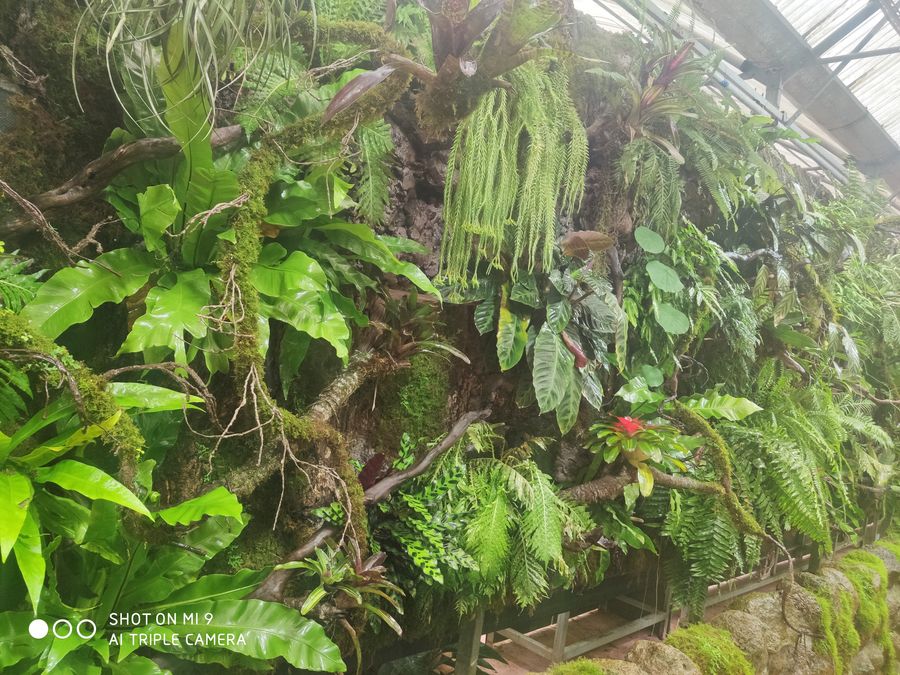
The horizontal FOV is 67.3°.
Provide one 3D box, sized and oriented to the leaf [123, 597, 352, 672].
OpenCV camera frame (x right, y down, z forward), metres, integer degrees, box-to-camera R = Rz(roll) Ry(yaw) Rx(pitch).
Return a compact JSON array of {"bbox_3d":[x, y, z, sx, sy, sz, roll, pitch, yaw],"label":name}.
[{"bbox_3d":[-0.517,0.705,1.600,0.500,0.140,0.190,7,-5,-14],"label":"leaf"}]

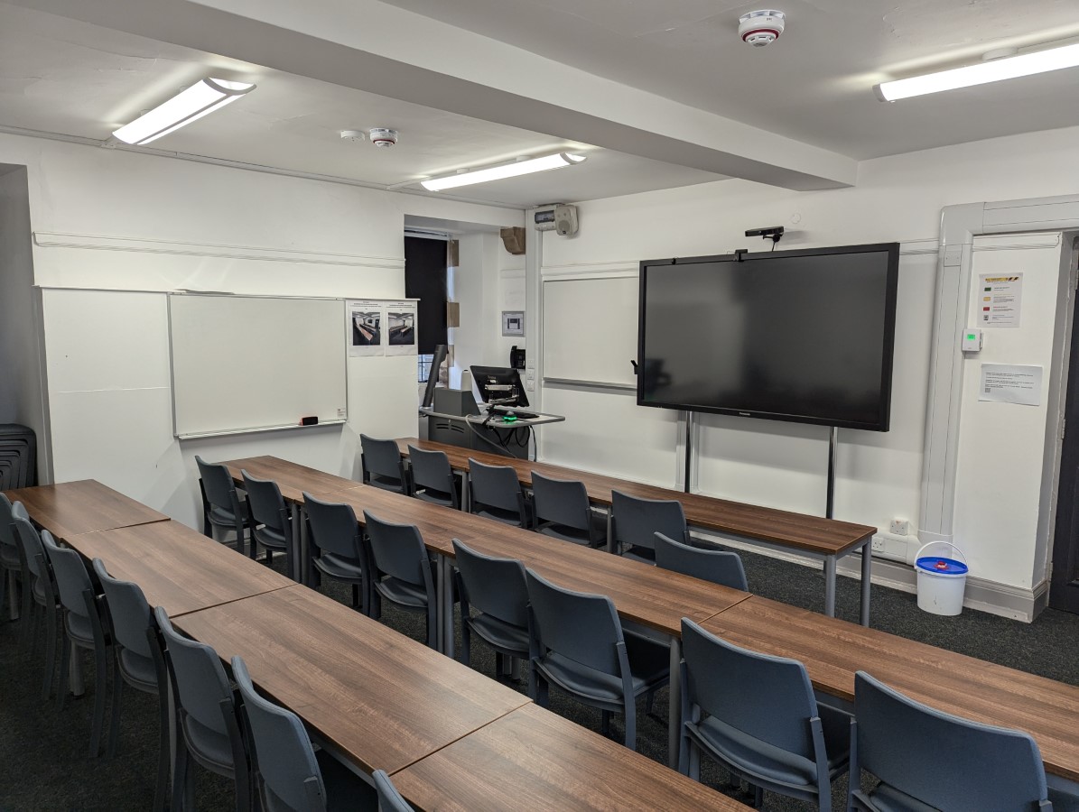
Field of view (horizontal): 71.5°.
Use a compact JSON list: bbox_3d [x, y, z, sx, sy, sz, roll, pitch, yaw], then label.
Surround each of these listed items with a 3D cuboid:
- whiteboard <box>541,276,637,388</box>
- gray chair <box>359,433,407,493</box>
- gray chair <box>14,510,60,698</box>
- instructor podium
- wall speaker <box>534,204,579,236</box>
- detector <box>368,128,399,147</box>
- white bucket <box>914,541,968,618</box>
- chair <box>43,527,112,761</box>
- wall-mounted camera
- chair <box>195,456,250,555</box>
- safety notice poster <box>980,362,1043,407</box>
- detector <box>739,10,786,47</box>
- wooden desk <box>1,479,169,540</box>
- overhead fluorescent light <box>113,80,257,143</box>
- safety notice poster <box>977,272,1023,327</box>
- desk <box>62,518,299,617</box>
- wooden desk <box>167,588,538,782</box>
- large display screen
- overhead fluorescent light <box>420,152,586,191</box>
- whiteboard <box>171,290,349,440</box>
[{"bbox_3d":[0.466,-0.616,6.299,1.220,0.890,0.045,7,9,44],"label":"whiteboard"},{"bbox_3d":[-0.953,0.618,5.564,0.520,0.810,0.530,7,9,44],"label":"gray chair"},{"bbox_3d":[-2.140,0.842,3.584,0.520,0.810,0.530,7,9,44],"label":"gray chair"},{"bbox_3d":[-0.342,0.444,5.992,1.130,1.080,0.760,7,9,44],"label":"instructor podium"},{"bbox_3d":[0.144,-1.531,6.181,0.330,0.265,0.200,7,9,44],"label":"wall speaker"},{"bbox_3d":[-0.821,-1.402,3.944,0.142,0.079,0.142,0,7,0],"label":"detector"},{"bbox_3d":[2.361,1.002,4.394,0.280,0.386,0.275,7,9,44],"label":"white bucket"},{"bbox_3d":[-1.712,0.906,3.157,0.500,0.805,0.520,7,9,44],"label":"chair"},{"bbox_3d":[1.518,-1.157,5.064,0.280,0.090,0.090,7,9,44],"label":"wall-mounted camera"},{"bbox_3d":[-1.799,0.722,4.725,0.500,0.805,0.520,7,9,44],"label":"chair"},{"bbox_3d":[2.656,-0.121,4.228,0.297,0.210,0.008,7,9,44],"label":"safety notice poster"},{"bbox_3d":[0.726,-1.228,2.439,0.145,0.085,0.145,0,7,0],"label":"detector"},{"bbox_3d":[-2.318,0.860,3.832,1.200,0.730,0.445,7,9,44],"label":"wooden desk"},{"bbox_3d":[-1.647,-1.310,3.383,0.180,0.070,1.280,-6,9,-44],"label":"overhead fluorescent light"},{"bbox_3d":[2.599,-0.595,4.232,0.210,0.297,0.008,7,9,44],"label":"safety notice poster"},{"bbox_3d":[-1.471,0.964,3.018,1.200,0.715,0.452,7,9,43],"label":"desk"},{"bbox_3d":[-0.592,1.068,2.163,1.190,0.730,0.445,7,9,44],"label":"wooden desk"},{"bbox_3d":[1.433,-0.472,5.046,1.820,1.095,0.085,7,9,44],"label":"large display screen"},{"bbox_3d":[-0.263,-1.441,4.643,1.310,0.085,0.185,7,9,44],"label":"overhead fluorescent light"},{"bbox_3d":[-1.863,-0.290,5.108,0.040,0.900,1.220,7,9,44],"label":"whiteboard"}]

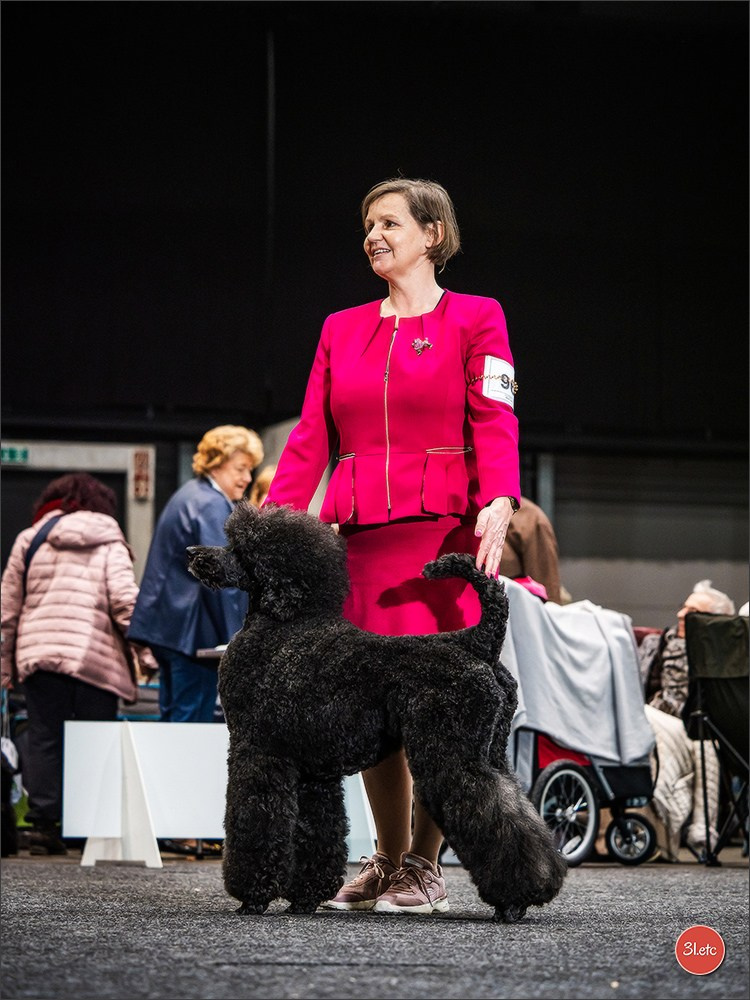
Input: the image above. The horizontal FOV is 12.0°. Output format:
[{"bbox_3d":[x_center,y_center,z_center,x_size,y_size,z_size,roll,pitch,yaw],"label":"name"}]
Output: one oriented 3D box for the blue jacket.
[{"bbox_3d":[-0.665,0.242,13.100,0.470,0.655,0.480,0,-4,5],"label":"blue jacket"}]

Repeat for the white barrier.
[{"bbox_3d":[-0.473,0.969,11.800,1.100,0.485,0.220,1,-4,-10],"label":"white barrier"}]

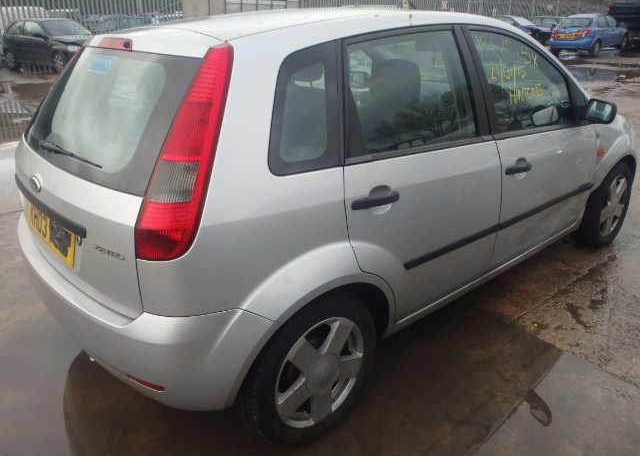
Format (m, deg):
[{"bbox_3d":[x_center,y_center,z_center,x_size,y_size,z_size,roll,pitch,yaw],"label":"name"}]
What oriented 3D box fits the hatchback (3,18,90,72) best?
[{"bbox_3d":[-8.056,-5.636,15.969,3.900,1.460,1.690,13,26,30],"label":"hatchback"}]

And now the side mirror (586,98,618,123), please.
[{"bbox_3d":[1.423,-0.593,2.628,0.095,0.130,0.175,-13,25,-27],"label":"side mirror"}]

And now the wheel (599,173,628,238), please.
[{"bbox_3d":[1.837,-0.154,3.349,0.410,0.410,0.140,-19,28,-38],"label":"wheel"}]

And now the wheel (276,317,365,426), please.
[{"bbox_3d":[-0.031,0.487,1.839,0.410,0.410,0.140,-19,28,-38],"label":"wheel"}]

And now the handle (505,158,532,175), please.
[{"bbox_3d":[0.906,-0.280,2.337,0.220,0.062,0.047,-19,28,-38],"label":"handle"}]

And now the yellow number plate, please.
[{"bbox_3d":[-0.967,0.005,1.848,0.016,0.111,0.520,-9,22,-41],"label":"yellow number plate"}]

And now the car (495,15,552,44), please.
[{"bbox_3d":[8.507,-9.068,23.977,1.680,1.430,3.900,-14,25,-29],"label":"car"}]

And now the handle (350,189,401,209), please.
[{"bbox_3d":[0.190,-0.094,1.730,0.220,0.062,0.047,-19,28,-38],"label":"handle"}]

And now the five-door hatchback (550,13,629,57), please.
[{"bbox_3d":[10.512,-7.544,20.061,4.290,1.450,1.725,-19,28,-38],"label":"five-door hatchback"}]

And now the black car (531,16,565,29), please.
[{"bbox_3d":[12.821,-11.069,29.009,1.700,1.430,4.100,-20,29,-38],"label":"black car"}]

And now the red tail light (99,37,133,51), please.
[{"bbox_3d":[-0.718,-0.652,1.832,0.045,0.045,0.280,-19,28,-38],"label":"red tail light"}]

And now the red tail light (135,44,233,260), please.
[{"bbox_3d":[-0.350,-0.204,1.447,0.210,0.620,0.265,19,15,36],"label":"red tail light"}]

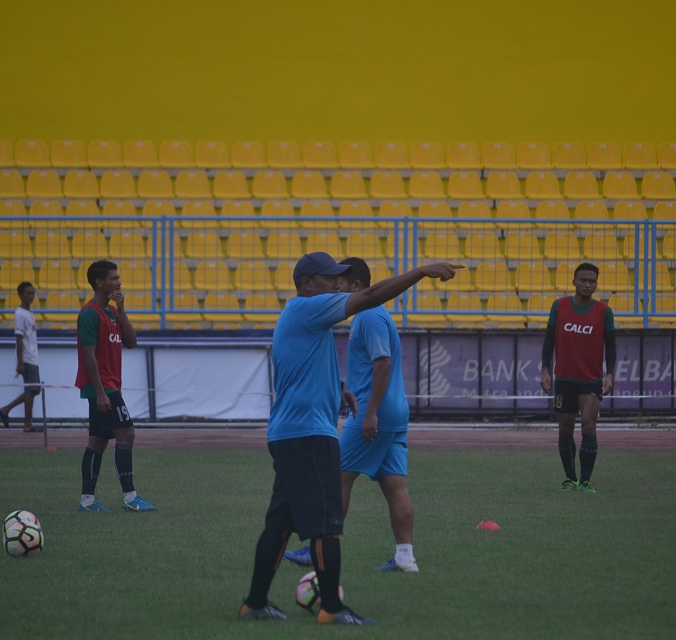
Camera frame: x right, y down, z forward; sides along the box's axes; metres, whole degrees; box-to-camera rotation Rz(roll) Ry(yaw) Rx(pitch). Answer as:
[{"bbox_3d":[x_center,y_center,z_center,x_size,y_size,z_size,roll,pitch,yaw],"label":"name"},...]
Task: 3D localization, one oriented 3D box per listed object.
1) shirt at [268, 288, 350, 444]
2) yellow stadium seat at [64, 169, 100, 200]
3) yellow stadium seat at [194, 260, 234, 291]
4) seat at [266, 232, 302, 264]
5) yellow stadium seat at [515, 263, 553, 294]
[{"bbox_3d":[-0.127,0.219,33.200,0.370,0.690,0.470,0,0,-15],"label":"shirt"},{"bbox_3d":[-3.155,-1.667,88.552,0.450,0.350,0.420,0,0,-4],"label":"yellow stadium seat"},{"bbox_3d":[-1.524,-0.534,88.003,0.440,0.350,0.420,0,0,-5],"label":"yellow stadium seat"},{"bbox_3d":[-0.640,-0.888,86.068,0.440,0.345,0.420,0,0,-3],"label":"seat"},{"bbox_3d":[2.446,-0.539,89.996,0.450,0.355,0.420,0,0,-5],"label":"yellow stadium seat"}]

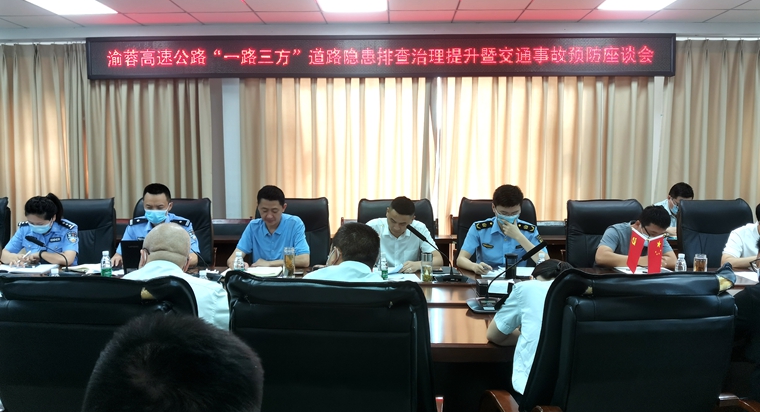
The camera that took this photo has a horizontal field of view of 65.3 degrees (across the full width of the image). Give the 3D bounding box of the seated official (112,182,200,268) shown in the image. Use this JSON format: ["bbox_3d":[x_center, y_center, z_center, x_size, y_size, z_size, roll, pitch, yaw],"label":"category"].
[{"bbox_3d":[-1.512,0.497,4.049,0.570,1.280,0.750,0,4,2],"label":"seated official"}]

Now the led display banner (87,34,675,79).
[{"bbox_3d":[-0.027,-1.426,5.697,5.602,0.400,0.100,0,5,2],"label":"led display banner"}]

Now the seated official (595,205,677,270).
[{"bbox_3d":[1.657,0.568,3.920,0.550,1.160,0.680,0,4,2],"label":"seated official"}]

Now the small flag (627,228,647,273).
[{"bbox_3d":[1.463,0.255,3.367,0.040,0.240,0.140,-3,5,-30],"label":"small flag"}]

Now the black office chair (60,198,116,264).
[{"bbox_3d":[-2.290,0.515,4.218,0.670,1.106,0.700,0,5,2],"label":"black office chair"}]

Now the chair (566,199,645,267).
[{"bbox_3d":[1.620,0.533,4.055,0.640,1.150,0.720,0,5,2],"label":"chair"}]

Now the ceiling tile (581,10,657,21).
[{"bbox_3d":[2.207,-1.762,5.474,0.600,0.020,0.498,0,5,2],"label":"ceiling tile"}]

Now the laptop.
[{"bbox_3d":[-1.385,0.304,3.680,0.330,0.220,0.290,0,4,2],"label":"laptop"}]

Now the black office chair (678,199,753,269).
[{"bbox_3d":[2.447,0.527,4.069,0.670,1.103,0.700,0,5,2],"label":"black office chair"}]

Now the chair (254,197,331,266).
[{"bbox_3d":[-0.639,0.552,4.120,0.650,1.160,0.700,0,4,2],"label":"chair"}]

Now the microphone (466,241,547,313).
[{"bbox_3d":[0.584,0.317,2.736,0.370,0.340,0.200,-1,4,-7],"label":"microphone"}]

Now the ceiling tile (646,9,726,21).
[{"bbox_3d":[2.783,-1.748,5.386,0.600,0.025,0.480,0,4,2],"label":"ceiling tile"}]

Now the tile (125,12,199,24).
[{"bbox_3d":[-2.034,-1.770,5.601,0.600,0.020,0.498,0,5,2],"label":"tile"}]

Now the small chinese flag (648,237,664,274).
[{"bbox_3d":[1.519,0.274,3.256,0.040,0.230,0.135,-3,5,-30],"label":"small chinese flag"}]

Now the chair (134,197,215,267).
[{"bbox_3d":[-1.567,0.547,4.305,0.640,1.140,0.720,0,4,2],"label":"chair"}]

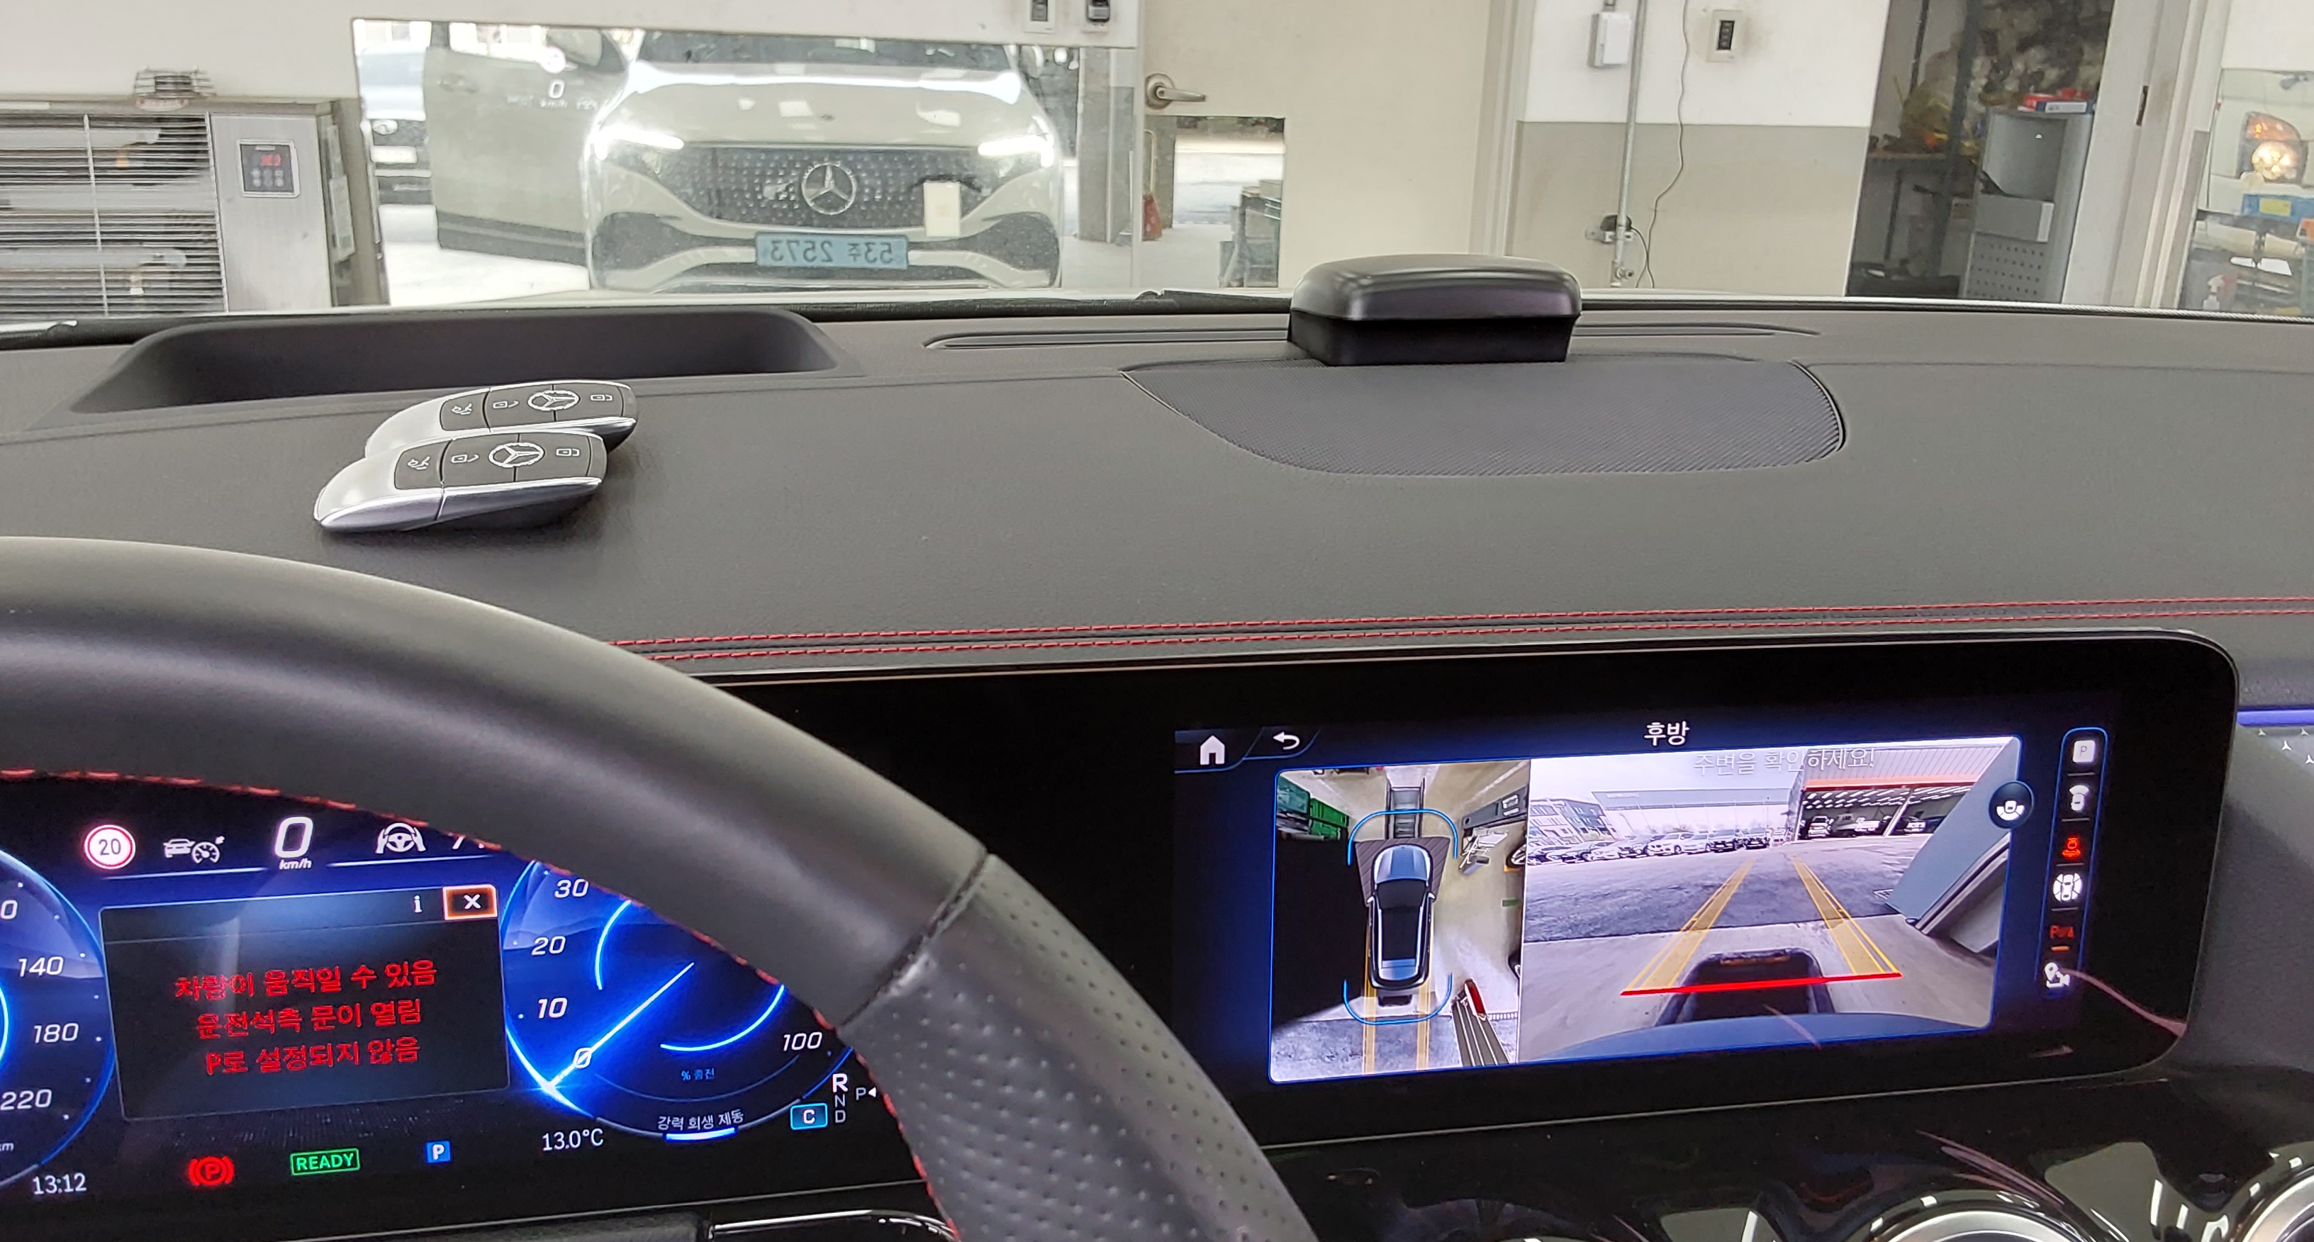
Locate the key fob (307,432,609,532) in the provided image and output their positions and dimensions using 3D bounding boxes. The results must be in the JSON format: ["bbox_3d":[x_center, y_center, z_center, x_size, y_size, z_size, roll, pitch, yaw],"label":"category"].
[{"bbox_3d":[-0.189,-0.037,0.510,0.077,0.016,0.038,-5,30,-11],"label":"key fob"}]

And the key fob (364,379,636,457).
[{"bbox_3d":[-0.189,-0.055,0.542,0.077,0.016,0.038,-6,30,-13],"label":"key fob"}]

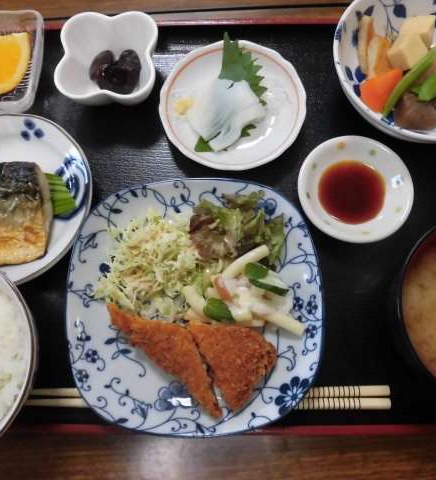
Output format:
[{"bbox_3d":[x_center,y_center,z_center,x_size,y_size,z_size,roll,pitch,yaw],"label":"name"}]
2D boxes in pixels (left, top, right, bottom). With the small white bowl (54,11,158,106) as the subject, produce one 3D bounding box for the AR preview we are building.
[{"bbox_3d":[-0.078,-0.127,0.332,0.071,0.038,0.071,1,76,1],"label":"small white bowl"}]

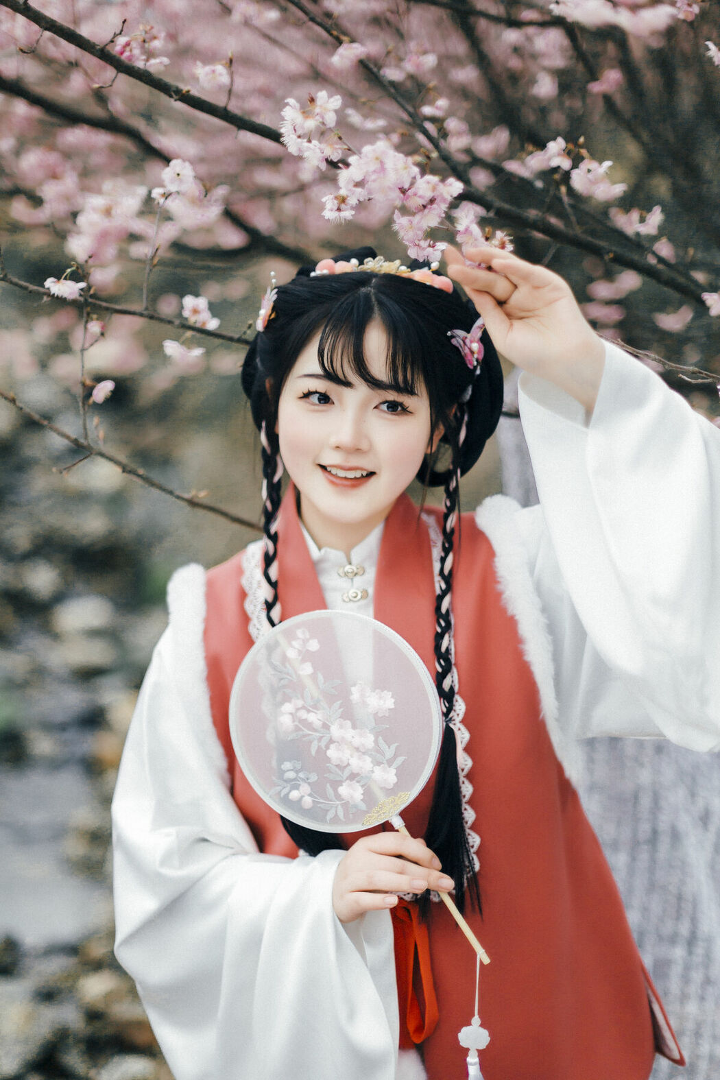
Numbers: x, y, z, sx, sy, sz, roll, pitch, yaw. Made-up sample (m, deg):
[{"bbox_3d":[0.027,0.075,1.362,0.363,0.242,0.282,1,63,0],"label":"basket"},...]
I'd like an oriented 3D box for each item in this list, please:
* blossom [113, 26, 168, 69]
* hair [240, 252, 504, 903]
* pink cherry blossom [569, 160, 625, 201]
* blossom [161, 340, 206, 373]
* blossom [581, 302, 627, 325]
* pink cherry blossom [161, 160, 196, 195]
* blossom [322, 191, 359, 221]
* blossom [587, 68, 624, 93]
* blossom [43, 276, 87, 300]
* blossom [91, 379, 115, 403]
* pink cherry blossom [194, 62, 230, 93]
[{"bbox_3d":[-0.213,-0.479,1.460,0.053,0.042,0.042,0,7,0],"label":"blossom"},{"bbox_3d":[0.011,0.044,1.370,0.240,0.585,0.250,1,7,7],"label":"hair"},{"bbox_3d":[0.232,-0.350,1.460,0.054,0.040,0.040,0,7,0],"label":"pink cherry blossom"},{"bbox_3d":[-0.171,-0.179,1.460,0.042,0.031,0.034,0,7,0],"label":"blossom"},{"bbox_3d":[0.292,-0.272,1.800,0.052,0.029,0.038,1,7,11],"label":"blossom"},{"bbox_3d":[-0.170,-0.341,1.410,0.033,0.033,0.022,1,7,9],"label":"pink cherry blossom"},{"bbox_3d":[-0.018,-0.303,1.360,0.034,0.029,0.030,1,7,6],"label":"blossom"},{"bbox_3d":[0.287,-0.536,1.750,0.042,0.031,0.034,1,7,11],"label":"blossom"},{"bbox_3d":[-0.267,-0.228,1.360,0.039,0.021,0.032,0,7,0],"label":"blossom"},{"bbox_3d":[-0.248,-0.144,1.450,0.022,0.023,0.023,5,9,37],"label":"blossom"},{"bbox_3d":[-0.148,-0.463,1.500,0.037,0.030,0.026,0,7,3],"label":"pink cherry blossom"}]

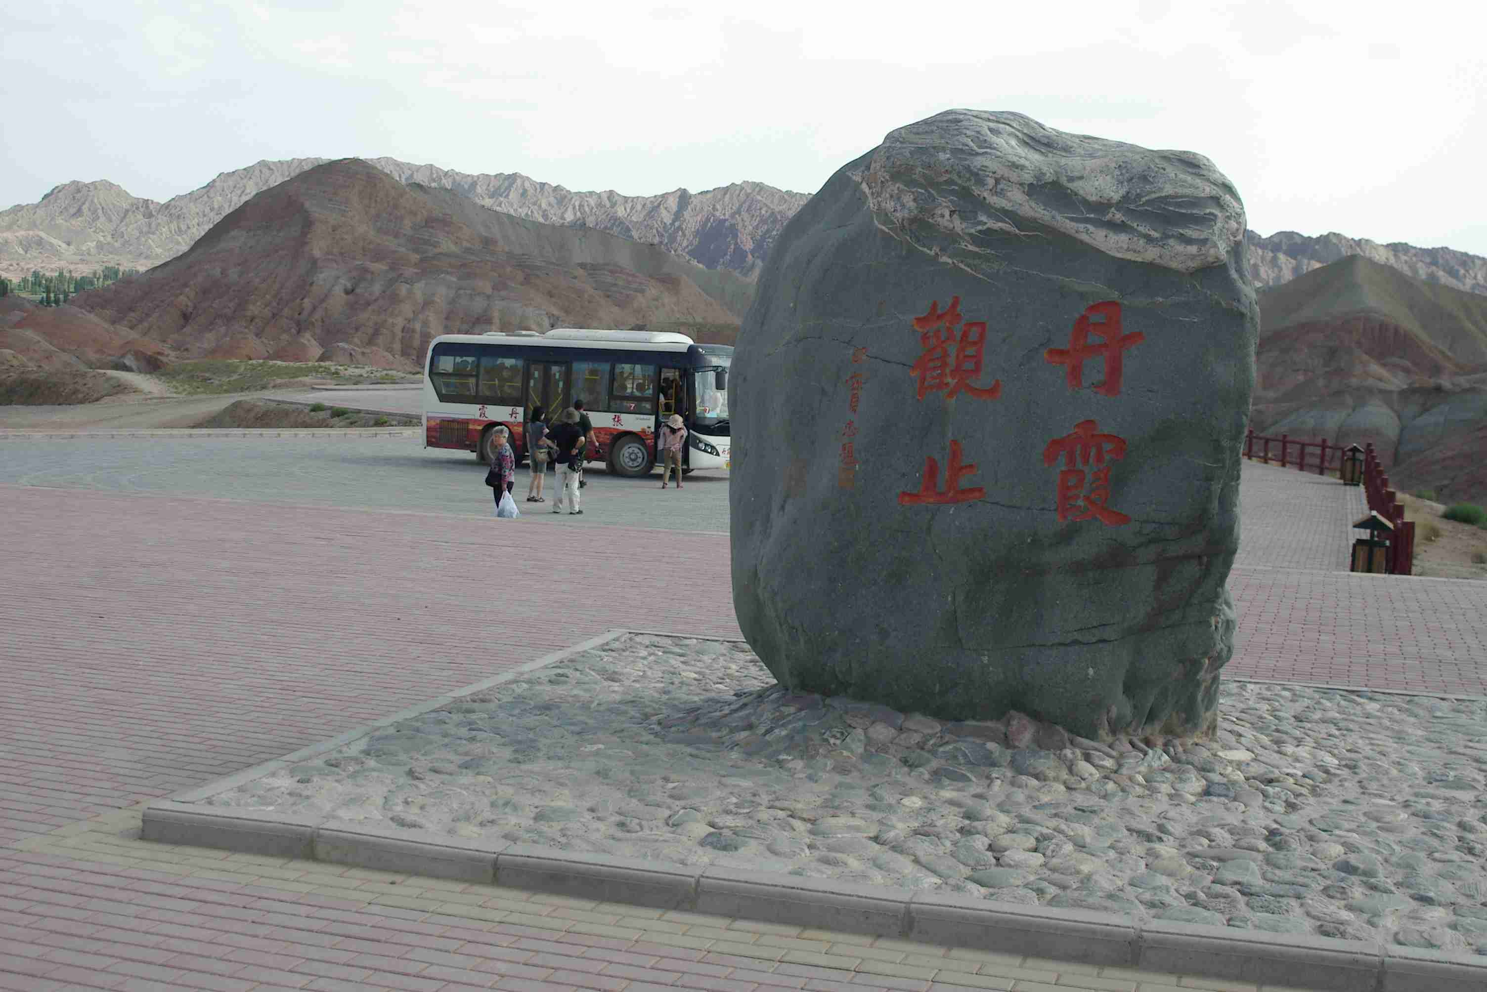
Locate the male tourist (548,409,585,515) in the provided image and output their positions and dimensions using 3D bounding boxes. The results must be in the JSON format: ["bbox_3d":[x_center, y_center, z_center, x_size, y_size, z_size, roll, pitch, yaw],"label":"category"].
[{"bbox_3d":[-2.864,-0.569,28.163,0.600,1.730,0.400,3,5,15],"label":"male tourist"}]

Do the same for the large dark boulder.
[{"bbox_3d":[1.709,-0.574,12.138,3.580,4.150,1.900,3,5,15],"label":"large dark boulder"}]

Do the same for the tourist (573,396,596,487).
[{"bbox_3d":[-3.112,-1.021,33.798,0.580,1.730,0.420,3,5,15],"label":"tourist"}]

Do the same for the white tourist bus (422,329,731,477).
[{"bbox_3d":[-3.514,-2.185,39.821,8.400,3.080,2.420,5,6,37],"label":"white tourist bus"}]

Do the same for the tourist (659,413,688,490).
[{"bbox_3d":[-1.389,-0.909,34.825,0.540,1.520,0.360,3,5,15],"label":"tourist"}]

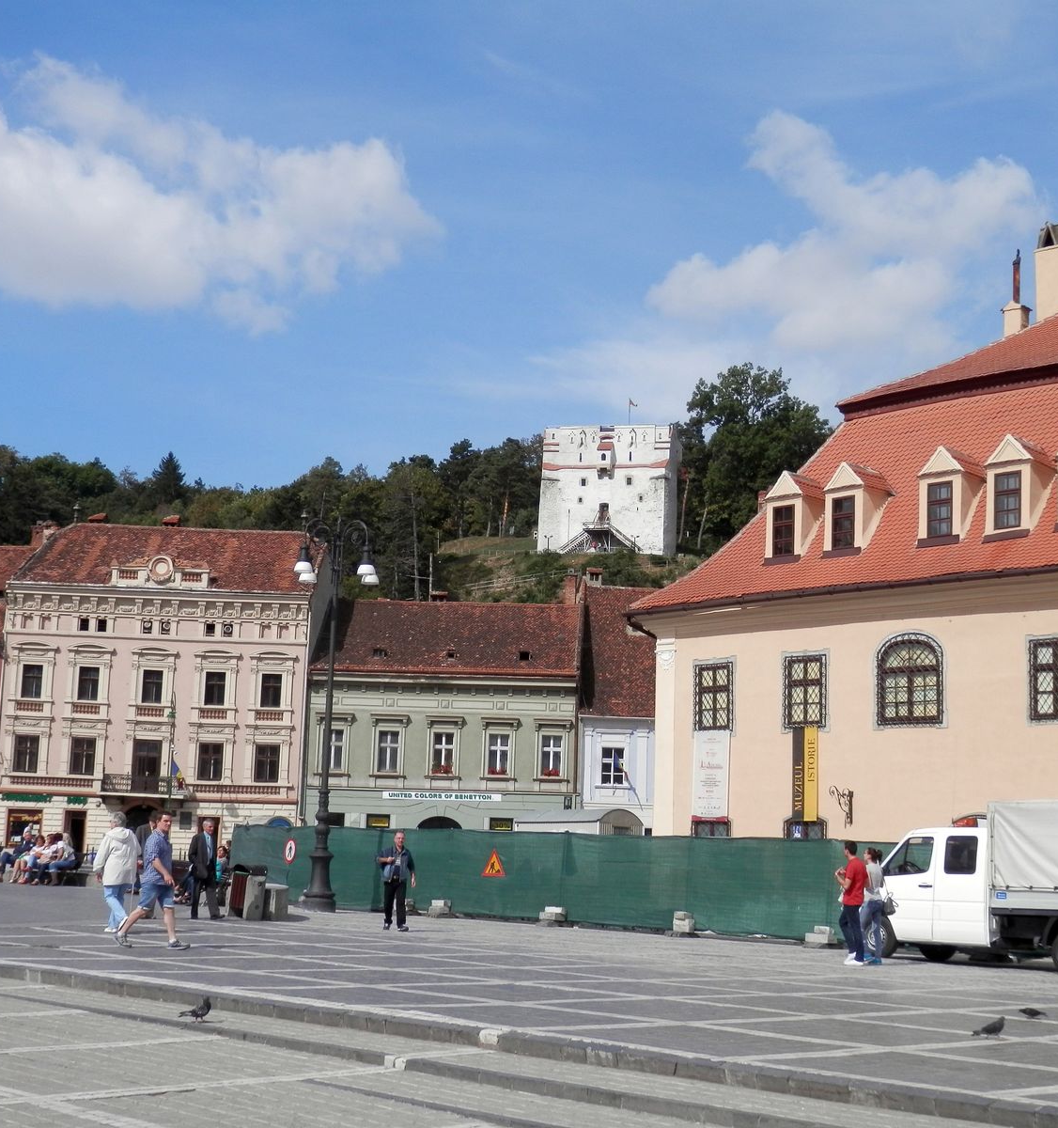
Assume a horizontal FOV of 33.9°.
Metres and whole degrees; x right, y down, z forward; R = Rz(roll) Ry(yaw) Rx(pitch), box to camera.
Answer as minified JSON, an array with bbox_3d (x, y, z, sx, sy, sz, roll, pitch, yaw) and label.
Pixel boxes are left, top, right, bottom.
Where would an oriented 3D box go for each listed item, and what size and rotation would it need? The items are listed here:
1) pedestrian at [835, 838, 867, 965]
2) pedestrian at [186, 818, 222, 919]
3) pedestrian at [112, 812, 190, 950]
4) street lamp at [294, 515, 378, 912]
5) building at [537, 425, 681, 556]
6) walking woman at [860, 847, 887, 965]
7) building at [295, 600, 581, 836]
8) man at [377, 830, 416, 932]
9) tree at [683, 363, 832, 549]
[{"bbox_3d":[4.698,4.942,25.313,0.420,1.790,0.460,-6,-12,37],"label":"pedestrian"},{"bbox_3d":[-5.627,5.332,30.445,0.420,1.714,0.520,-7,-13,41],"label":"pedestrian"},{"bbox_3d":[-4.929,4.127,22.607,0.900,1.760,0.520,-2,-10,20],"label":"pedestrian"},{"bbox_3d":[-4.346,3.148,37.626,1.750,8.551,1.750,2,-10,0],"label":"street lamp"},{"bbox_3d":[12.470,-9.568,264.373,18.600,19.253,16.000,0,-10,11],"label":"building"},{"bbox_3d":[5.000,4.979,25.284,0.380,1.670,0.420,-7,-13,42],"label":"walking woman"},{"bbox_3d":[-4.119,9.018,92.310,13.460,14.000,11.000,1,-10,2],"label":"building"},{"bbox_3d":[-2.391,5.702,31.292,0.660,1.770,0.450,2,-10,-4],"label":"man"},{"bbox_3d":[34.778,-16.361,264.476,21.500,27.500,20.000,2,-10,0],"label":"tree"}]

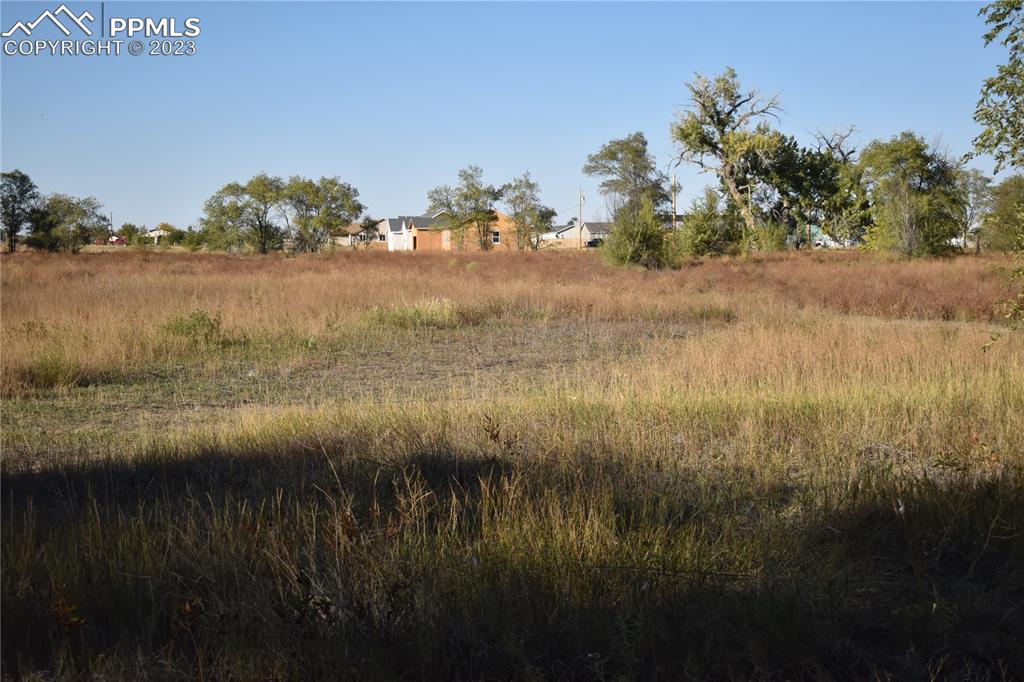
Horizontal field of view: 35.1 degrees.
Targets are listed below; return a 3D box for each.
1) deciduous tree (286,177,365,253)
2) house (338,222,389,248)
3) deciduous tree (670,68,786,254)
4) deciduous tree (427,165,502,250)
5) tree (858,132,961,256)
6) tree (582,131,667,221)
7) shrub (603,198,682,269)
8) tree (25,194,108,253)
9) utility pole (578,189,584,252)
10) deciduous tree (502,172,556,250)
[{"bbox_3d":[-20.250,-13.630,175.000,8.640,8.260,8.210,0,4,0],"label":"deciduous tree"},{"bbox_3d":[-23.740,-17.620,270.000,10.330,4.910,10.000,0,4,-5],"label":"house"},{"bbox_3d":[21.940,-18.430,165.000,11.200,18.630,10.640,0,4,0],"label":"deciduous tree"},{"bbox_3d":[-5.420,-15.180,185.000,8.680,9.930,8.240,0,4,0],"label":"deciduous tree"},{"bbox_3d":[35.070,-12.880,143.000,9.000,11.030,8.550,0,4,0],"label":"tree"},{"bbox_3d":[9.660,-12.600,138.000,7.320,10.300,6.960,0,4,0],"label":"tree"},{"bbox_3d":[7.410,-6.100,92.000,4.540,3.970,4.310,0,4,0],"label":"shrub"},{"bbox_3d":[-48.100,-12.660,175.000,9.070,6.320,8.160,0,4,0],"label":"tree"},{"bbox_3d":[10.720,-18.930,250.000,0.500,9.800,0.500,0,4,0],"label":"utility pole"},{"bbox_3d":[2.000,-14.730,185.000,6.160,9.020,6.160,0,4,0],"label":"deciduous tree"}]

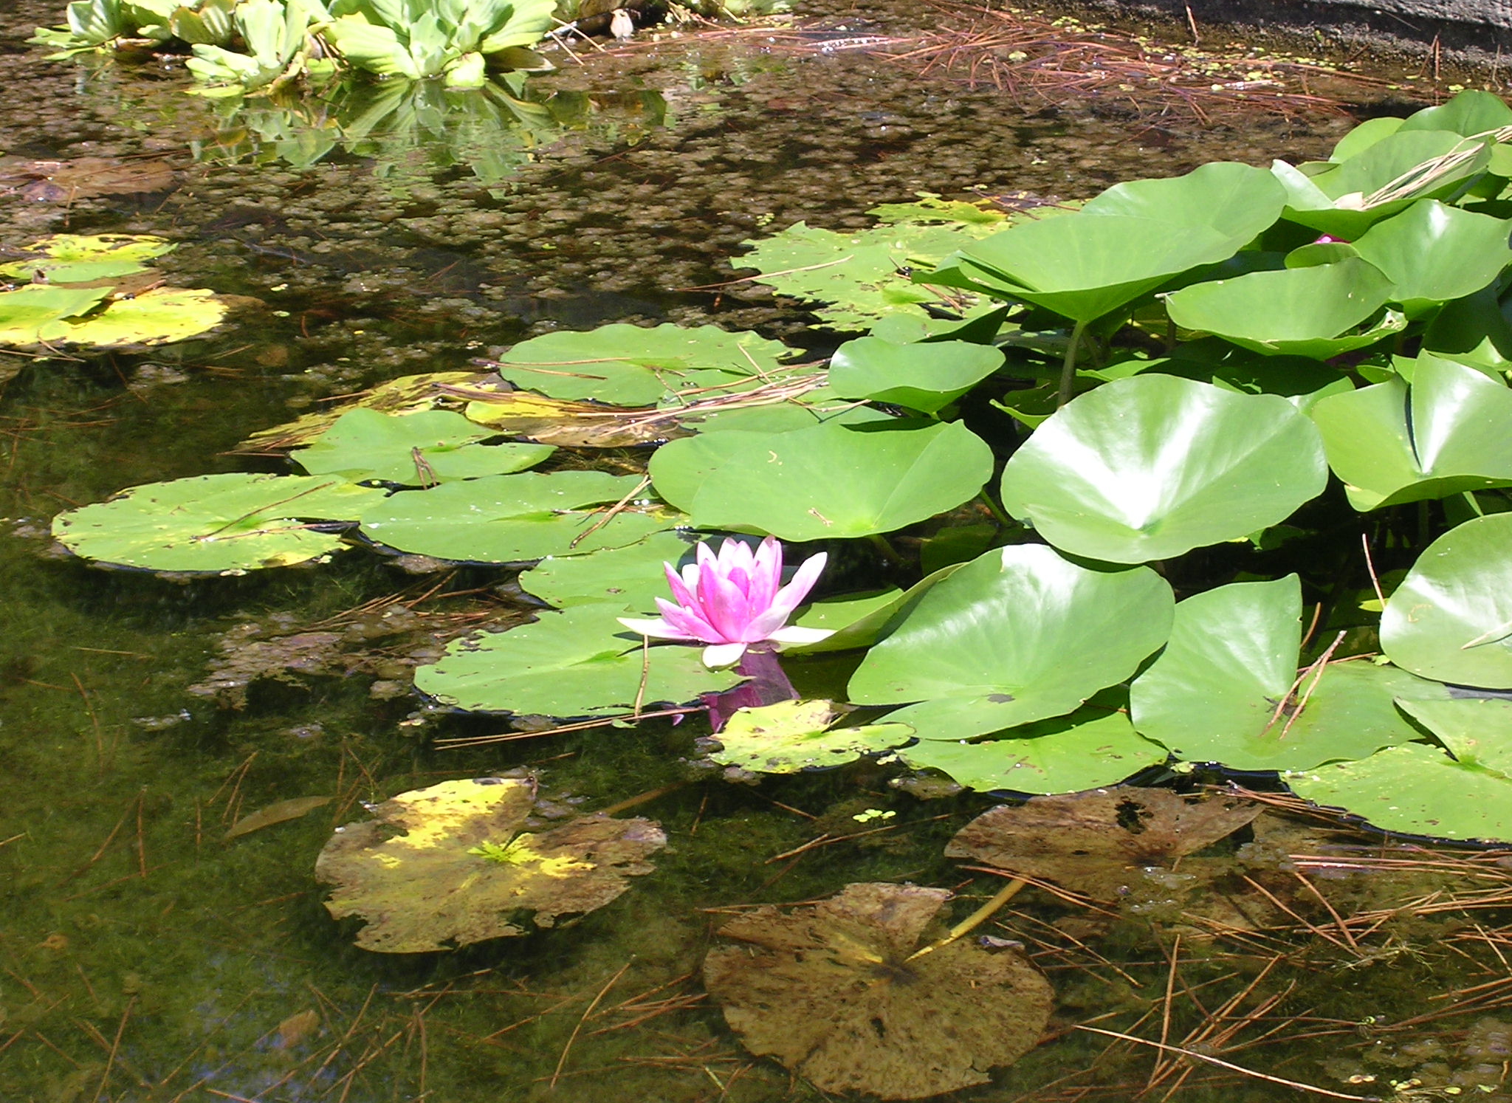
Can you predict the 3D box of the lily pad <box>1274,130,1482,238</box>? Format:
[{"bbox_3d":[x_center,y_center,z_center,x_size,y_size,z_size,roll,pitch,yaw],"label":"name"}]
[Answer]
[{"bbox_3d":[0.506,-0.276,4.083,0.172,0.060,0.175,0,27,0],"label":"lily pad"}]

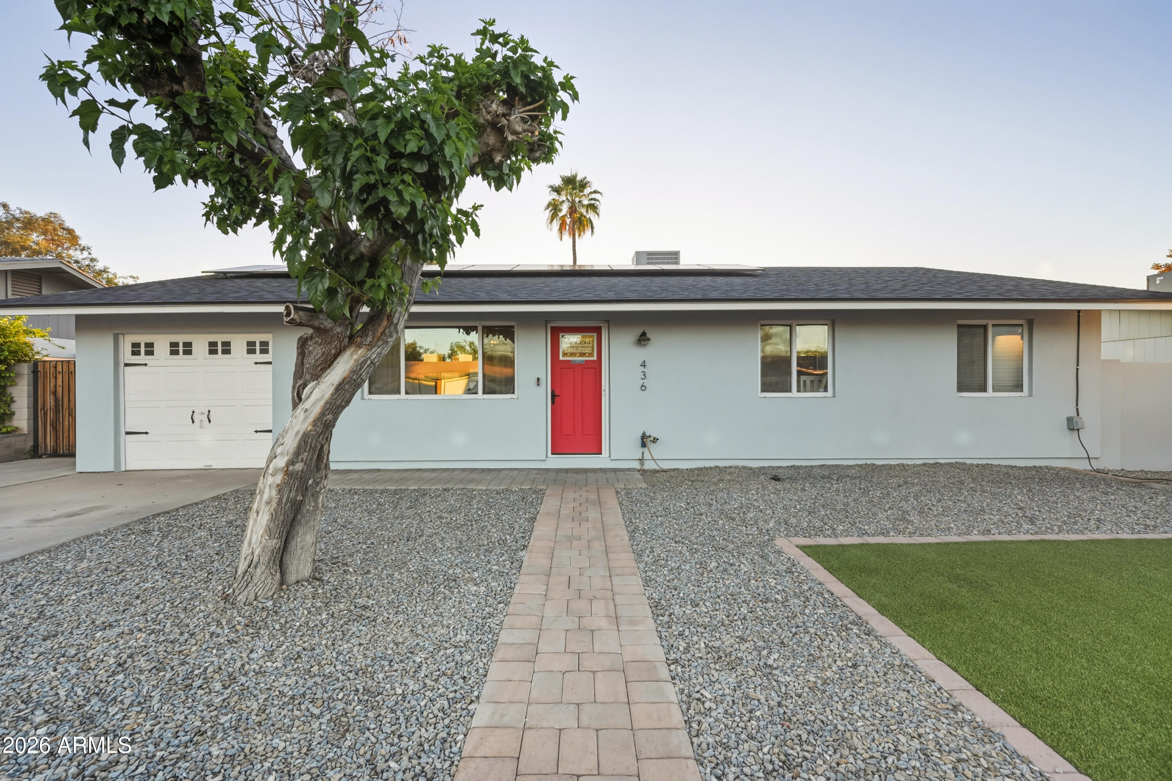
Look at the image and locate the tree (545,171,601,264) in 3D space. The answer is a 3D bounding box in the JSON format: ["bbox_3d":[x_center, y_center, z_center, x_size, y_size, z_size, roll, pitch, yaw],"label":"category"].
[{"bbox_3d":[-0.850,-6.800,31.000,3.850,16.100,3.850,0,0,0],"label":"tree"}]

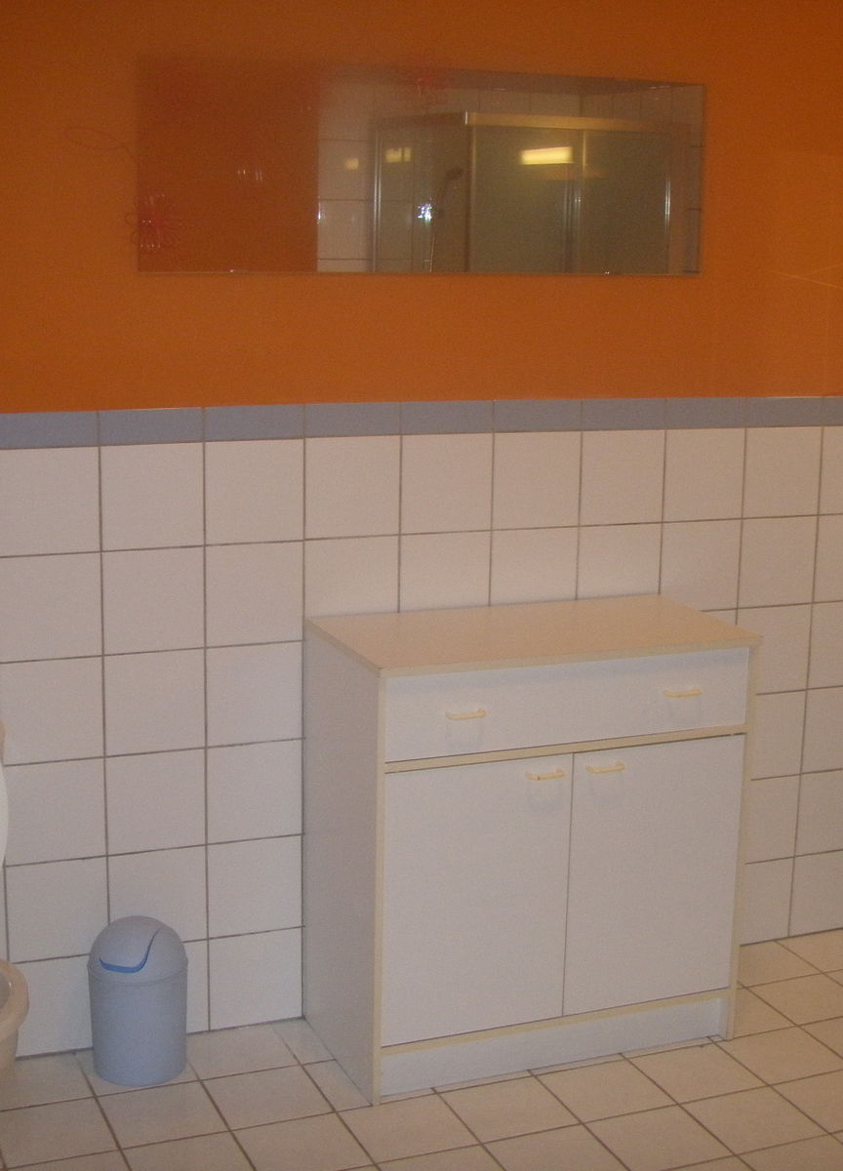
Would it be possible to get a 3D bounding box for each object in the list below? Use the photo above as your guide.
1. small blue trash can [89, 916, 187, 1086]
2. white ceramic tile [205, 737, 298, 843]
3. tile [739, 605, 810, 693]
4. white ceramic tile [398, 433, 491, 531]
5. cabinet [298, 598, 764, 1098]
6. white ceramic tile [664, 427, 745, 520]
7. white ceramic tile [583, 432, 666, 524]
[{"bbox_3d":[-0.545,0.786,3.302,0.191,0.300,0.191,1,11,0],"label":"small blue trash can"},{"bbox_3d":[-0.331,0.411,3.421,0.198,0.198,0.010,-4,12,-22],"label":"white ceramic tile"},{"bbox_3d":[0.783,0.144,3.827,0.199,0.199,0.010,-4,12,-22],"label":"tile"},{"bbox_3d":[0.050,-0.202,3.450,0.198,0.198,0.010,-4,13,-22],"label":"white ceramic tile"},{"bbox_3d":[0.214,0.503,3.432,0.799,0.857,0.421,-4,12,-22],"label":"cabinet"},{"bbox_3d":[0.606,-0.236,3.672,0.198,0.198,0.010,-4,13,-22],"label":"white ceramic tile"},{"bbox_3d":[0.422,-0.225,3.599,0.199,0.199,0.010,-4,12,-22],"label":"white ceramic tile"}]

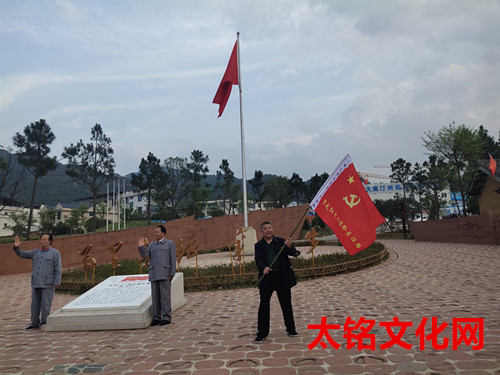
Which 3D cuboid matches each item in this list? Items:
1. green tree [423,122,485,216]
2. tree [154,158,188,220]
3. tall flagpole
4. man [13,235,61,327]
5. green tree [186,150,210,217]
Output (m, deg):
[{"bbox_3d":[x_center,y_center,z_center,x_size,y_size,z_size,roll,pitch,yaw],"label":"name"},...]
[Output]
[{"bbox_3d":[18.464,-1.031,33.000,5.383,9.346,5.383,-6,-8,29],"label":"green tree"},{"bbox_3d":[-8.808,0.207,40.000,3.788,7.398,3.788,-1,-7,-12],"label":"tree"},{"bbox_3d":[-0.416,-3.311,19.756,0.180,10.840,0.180,-2,-6,0],"label":"tall flagpole"},{"bbox_3d":[-3.869,1.711,6.574,0.760,1.690,0.500,-4,-6,11],"label":"man"},{"bbox_3d":[-4.976,-0.177,34.227,2.100,6.770,2.100,-2,-6,0],"label":"green tree"}]

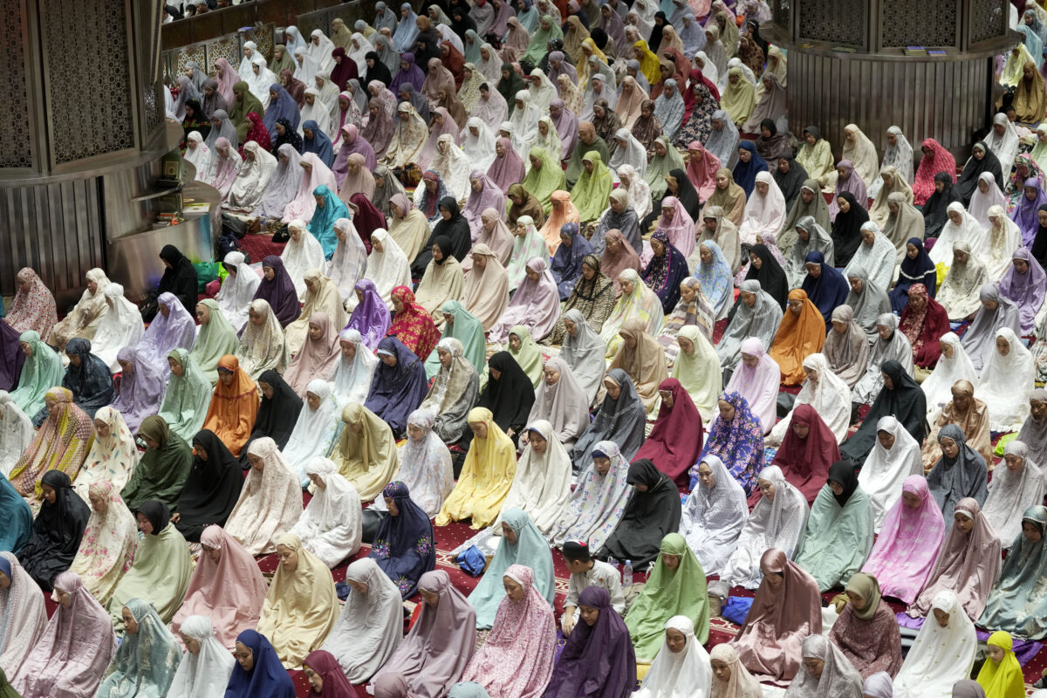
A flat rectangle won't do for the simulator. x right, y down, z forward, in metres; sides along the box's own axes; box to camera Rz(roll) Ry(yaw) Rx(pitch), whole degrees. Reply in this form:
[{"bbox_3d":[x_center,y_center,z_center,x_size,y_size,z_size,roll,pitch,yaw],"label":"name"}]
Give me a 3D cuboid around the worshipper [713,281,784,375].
[{"bbox_3d":[2.195,-0.272,20.029,0.500,0.810,0.720,11,21,34],"label":"worshipper"}]

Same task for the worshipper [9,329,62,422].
[{"bbox_3d":[-4.776,0.223,19.770,0.520,0.812,0.690,9,17,34],"label":"worshipper"}]

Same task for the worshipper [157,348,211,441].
[{"bbox_3d":[-3.027,0.382,18.227,0.470,0.820,0.640,8,19,26],"label":"worshipper"}]

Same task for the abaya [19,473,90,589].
[{"bbox_3d":[-3.696,1.357,15.871,0.434,0.843,0.624,10,21,29],"label":"abaya"}]

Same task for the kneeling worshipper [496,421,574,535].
[{"bbox_3d":[0.091,0.944,15.502,0.532,0.818,0.702,10,22,30],"label":"kneeling worshipper"}]

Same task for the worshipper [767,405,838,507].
[{"bbox_3d":[2.241,0.844,16.429,0.520,0.820,0.720,10,20,31],"label":"worshipper"}]

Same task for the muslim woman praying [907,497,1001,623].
[{"bbox_3d":[3.076,1.429,14.471,0.556,0.798,0.735,11,22,32],"label":"muslim woman praying"}]

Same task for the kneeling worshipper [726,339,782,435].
[{"bbox_3d":[2.133,0.293,18.901,0.453,0.825,0.666,10,21,29],"label":"kneeling worshipper"}]

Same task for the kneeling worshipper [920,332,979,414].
[{"bbox_3d":[3.705,0.228,17.483,0.516,0.766,0.687,10,22,30],"label":"kneeling worshipper"}]

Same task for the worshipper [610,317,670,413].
[{"bbox_3d":[0.997,0.132,17.837,0.510,0.818,0.690,10,22,30],"label":"worshipper"}]

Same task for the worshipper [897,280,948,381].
[{"bbox_3d":[3.833,-0.249,19.415,0.490,0.800,0.697,8,21,25],"label":"worshipper"}]

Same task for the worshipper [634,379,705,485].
[{"bbox_3d":[1.232,0.644,17.131,0.510,0.820,0.720,10,21,32],"label":"worshipper"}]

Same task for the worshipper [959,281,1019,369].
[{"bbox_3d":[4.311,-0.225,18.741,0.530,0.790,0.697,10,22,30],"label":"worshipper"}]

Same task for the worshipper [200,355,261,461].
[{"bbox_3d":[-2.684,0.470,18.516,0.432,0.842,0.638,10,21,29],"label":"worshipper"}]

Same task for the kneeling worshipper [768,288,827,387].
[{"bbox_3d":[2.592,-0.164,19.201,0.500,0.817,0.704,9,21,28],"label":"kneeling worshipper"}]

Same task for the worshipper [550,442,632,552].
[{"bbox_3d":[0.536,1.126,16.464,0.542,0.810,0.714,10,21,29],"label":"worshipper"}]

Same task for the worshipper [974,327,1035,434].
[{"bbox_3d":[4.103,0.238,17.303,0.478,0.849,0.702,9,21,27],"label":"worshipper"}]

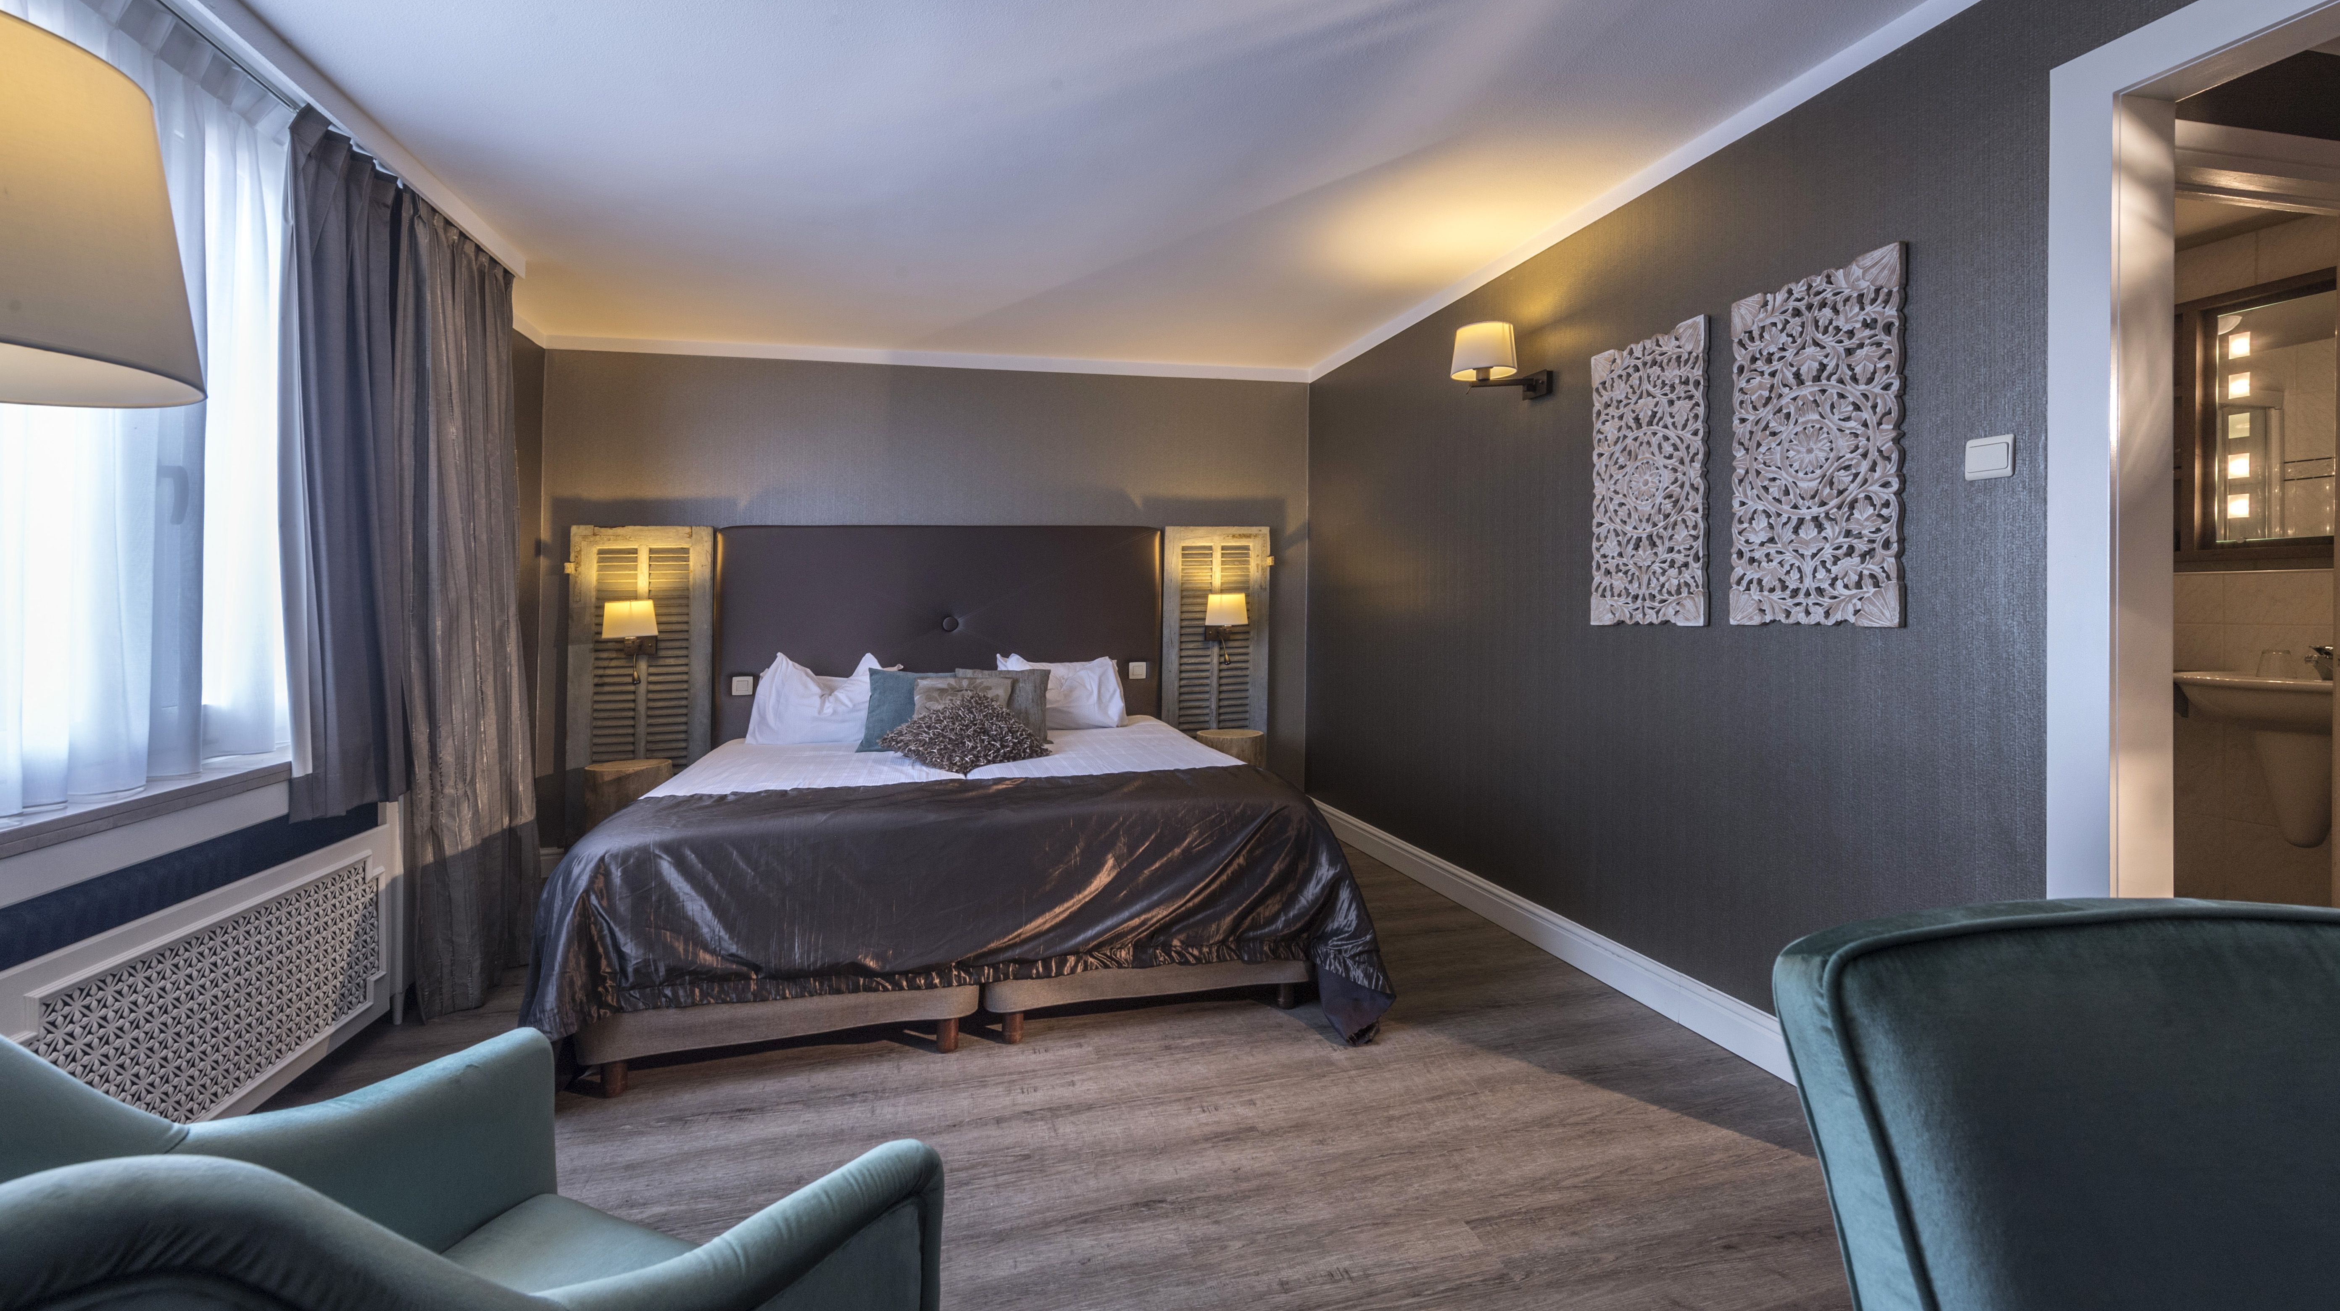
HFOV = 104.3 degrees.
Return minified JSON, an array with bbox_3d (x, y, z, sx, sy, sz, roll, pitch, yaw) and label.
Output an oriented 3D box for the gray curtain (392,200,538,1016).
[{"bbox_3d":[-2.024,-0.106,2.665,0.140,2.160,0.600,-1,2,-15],"label":"gray curtain"}]

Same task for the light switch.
[{"bbox_3d":[1.587,-0.383,1.762,0.014,0.081,0.081,-1,2,-15],"label":"light switch"}]

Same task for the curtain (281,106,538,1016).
[{"bbox_3d":[-2.099,-0.109,2.633,0.200,2.280,1.000,-1,2,-15],"label":"curtain"}]

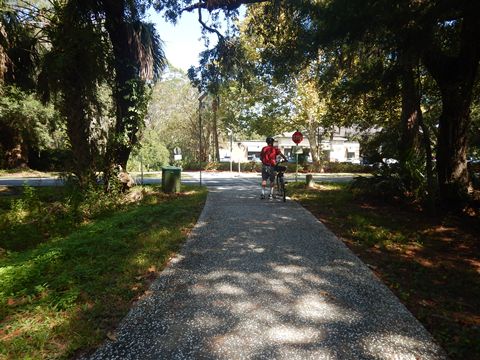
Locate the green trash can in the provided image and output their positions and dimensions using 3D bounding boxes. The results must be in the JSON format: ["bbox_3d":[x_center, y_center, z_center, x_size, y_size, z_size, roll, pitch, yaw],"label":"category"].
[{"bbox_3d":[-2.320,-0.023,11.300,0.620,0.860,0.620,0,5,0],"label":"green trash can"}]

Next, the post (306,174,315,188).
[{"bbox_3d":[2.630,0.030,12.600,0.240,0.500,0.240,0,5,0],"label":"post"}]

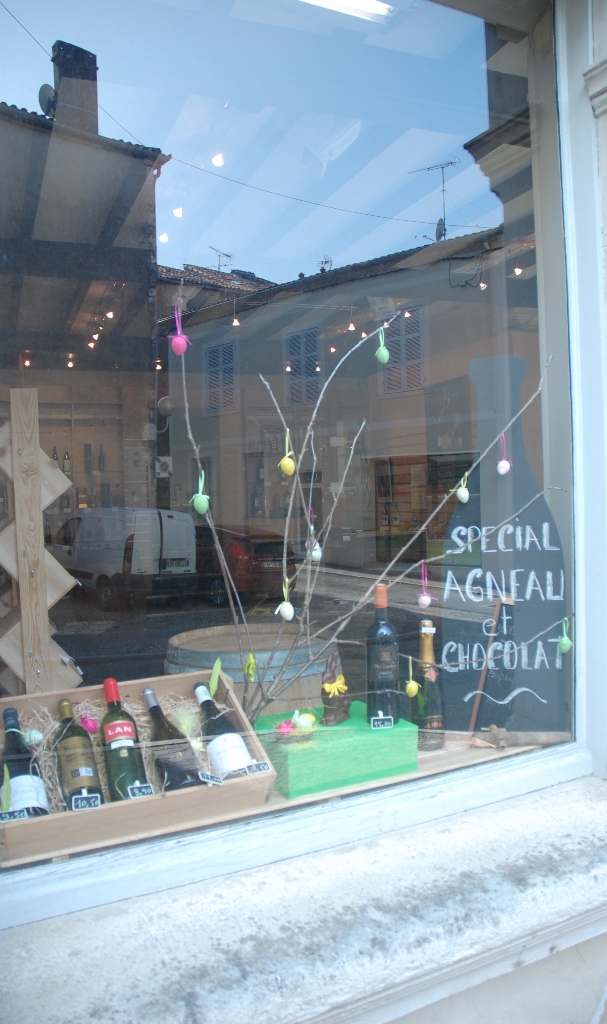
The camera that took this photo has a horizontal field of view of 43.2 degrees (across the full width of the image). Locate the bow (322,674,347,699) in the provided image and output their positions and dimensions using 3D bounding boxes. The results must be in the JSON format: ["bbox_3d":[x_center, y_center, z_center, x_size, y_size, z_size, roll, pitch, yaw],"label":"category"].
[{"bbox_3d":[0.073,0.413,1.817,0.058,0.052,0.033,-1,1,-19],"label":"bow"}]

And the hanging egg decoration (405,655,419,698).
[{"bbox_3d":[0.268,0.405,1.880,0.034,0.100,0.034,-1,1,8],"label":"hanging egg decoration"}]

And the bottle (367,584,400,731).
[{"bbox_3d":[0.186,0.330,1.801,0.075,0.323,0.075,-1,1,-4],"label":"bottle"}]

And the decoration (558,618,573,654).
[{"bbox_3d":[0.663,0.314,1.940,0.039,0.090,0.034,-1,1,19],"label":"decoration"}]

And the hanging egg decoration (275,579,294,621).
[{"bbox_3d":[-0.045,0.206,1.800,0.041,0.097,0.036,-1,1,-1],"label":"hanging egg decoration"}]

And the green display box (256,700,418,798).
[{"bbox_3d":[0.058,0.545,1.794,0.327,0.101,0.262,-2,1,-26],"label":"green display box"}]

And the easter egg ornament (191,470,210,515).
[{"bbox_3d":[-0.222,-0.042,1.650,0.041,0.095,0.037,-1,1,-8],"label":"easter egg ornament"}]

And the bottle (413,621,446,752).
[{"bbox_3d":[0.314,0.429,1.934,0.084,0.317,0.084,-1,1,0],"label":"bottle"}]

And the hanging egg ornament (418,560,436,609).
[{"bbox_3d":[0.314,0.183,1.940,0.045,0.121,0.035,-1,1,9],"label":"hanging egg ornament"}]

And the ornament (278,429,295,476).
[{"bbox_3d":[-0.038,-0.136,1.740,0.038,0.108,0.036,-1,1,-1],"label":"ornament"}]

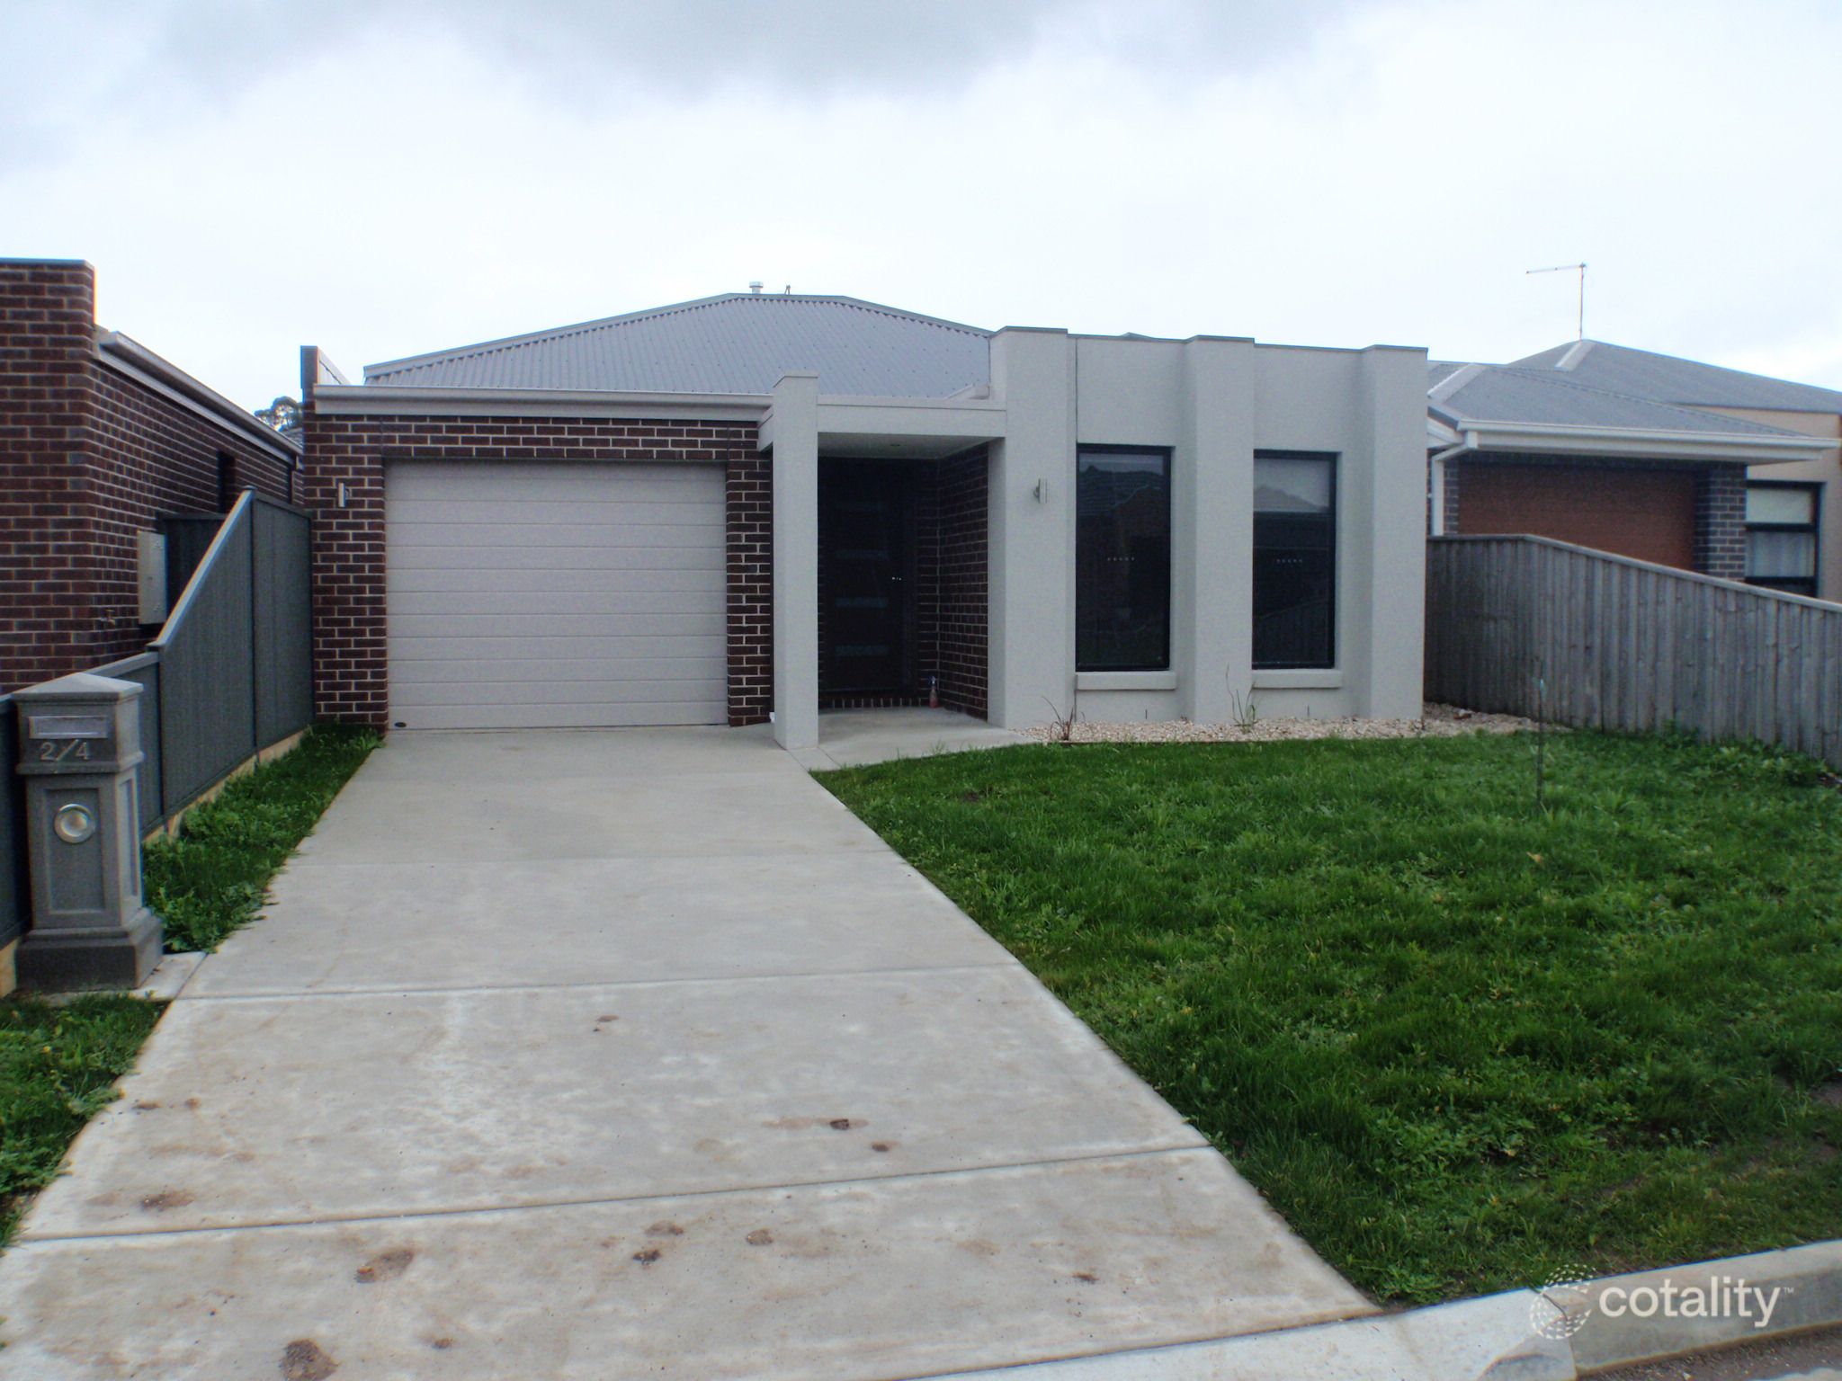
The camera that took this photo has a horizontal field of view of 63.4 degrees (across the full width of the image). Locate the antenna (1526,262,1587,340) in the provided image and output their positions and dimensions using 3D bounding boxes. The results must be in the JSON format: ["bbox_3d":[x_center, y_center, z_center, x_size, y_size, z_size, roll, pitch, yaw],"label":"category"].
[{"bbox_3d":[8.678,-5.273,20.329,0.780,1.050,0.350,2,4,33],"label":"antenna"}]

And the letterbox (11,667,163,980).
[{"bbox_3d":[-3.024,0.487,5.404,0.385,1.115,0.385,-1,3,-14],"label":"letterbox"}]

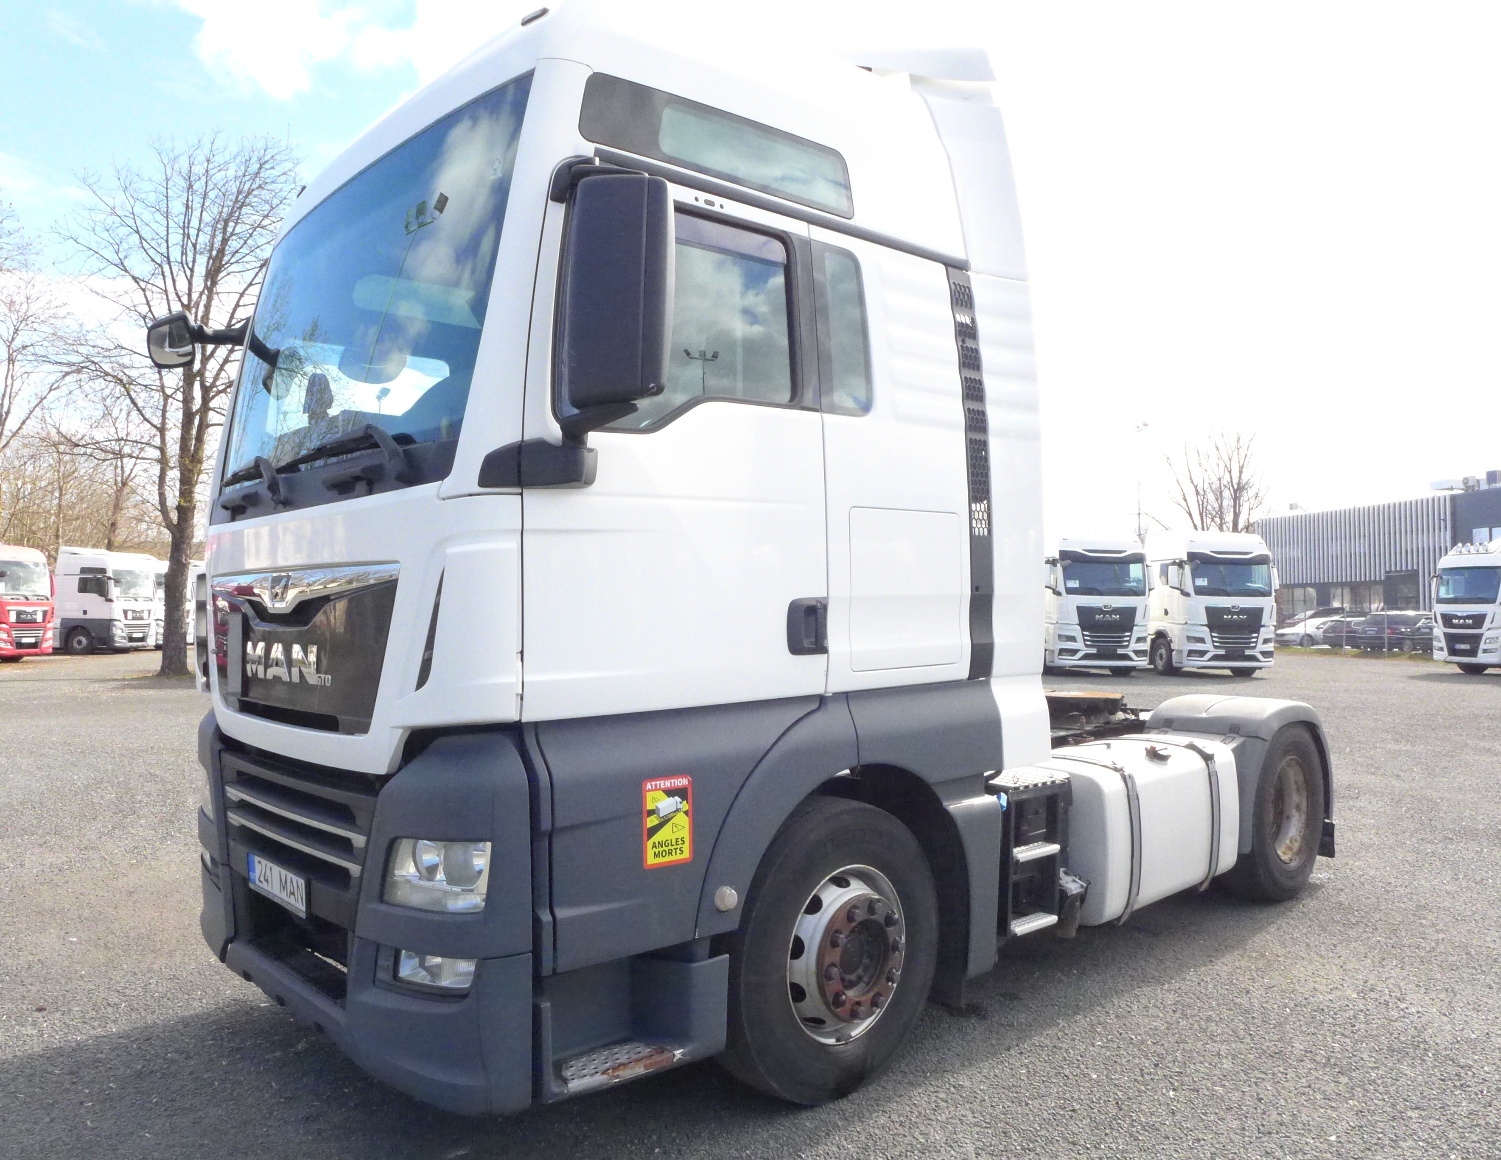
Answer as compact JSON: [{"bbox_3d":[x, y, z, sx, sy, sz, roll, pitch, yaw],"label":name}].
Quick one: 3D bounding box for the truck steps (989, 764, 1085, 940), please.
[{"bbox_3d":[1.108,1.151,4.568,0.460,0.620,0.320,1,-2,-43],"label":"truck steps"}]

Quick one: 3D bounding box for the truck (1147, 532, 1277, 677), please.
[{"bbox_3d":[12.488,0.743,31.092,2.520,3.930,5.900,0,-1,-3],"label":"truck"}]

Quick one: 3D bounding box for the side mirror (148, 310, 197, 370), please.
[{"bbox_3d":[-2.352,-0.973,4.354,0.100,0.250,0.200,18,11,40],"label":"side mirror"}]

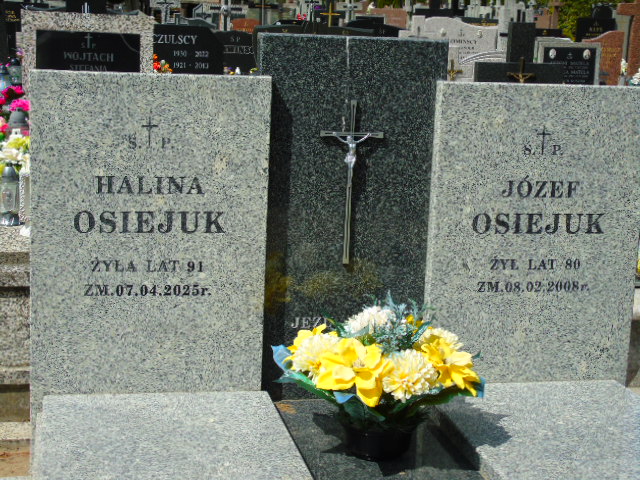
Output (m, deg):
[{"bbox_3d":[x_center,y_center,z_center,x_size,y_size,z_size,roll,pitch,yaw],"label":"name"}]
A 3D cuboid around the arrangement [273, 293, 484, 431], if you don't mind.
[{"bbox_3d":[0.135,0.272,2.536,0.479,0.297,0.418,0,11,-12],"label":"arrangement"}]

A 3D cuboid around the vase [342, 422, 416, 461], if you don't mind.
[{"bbox_3d":[0.134,0.433,2.579,0.157,0.083,0.157,0,11,-12],"label":"vase"}]

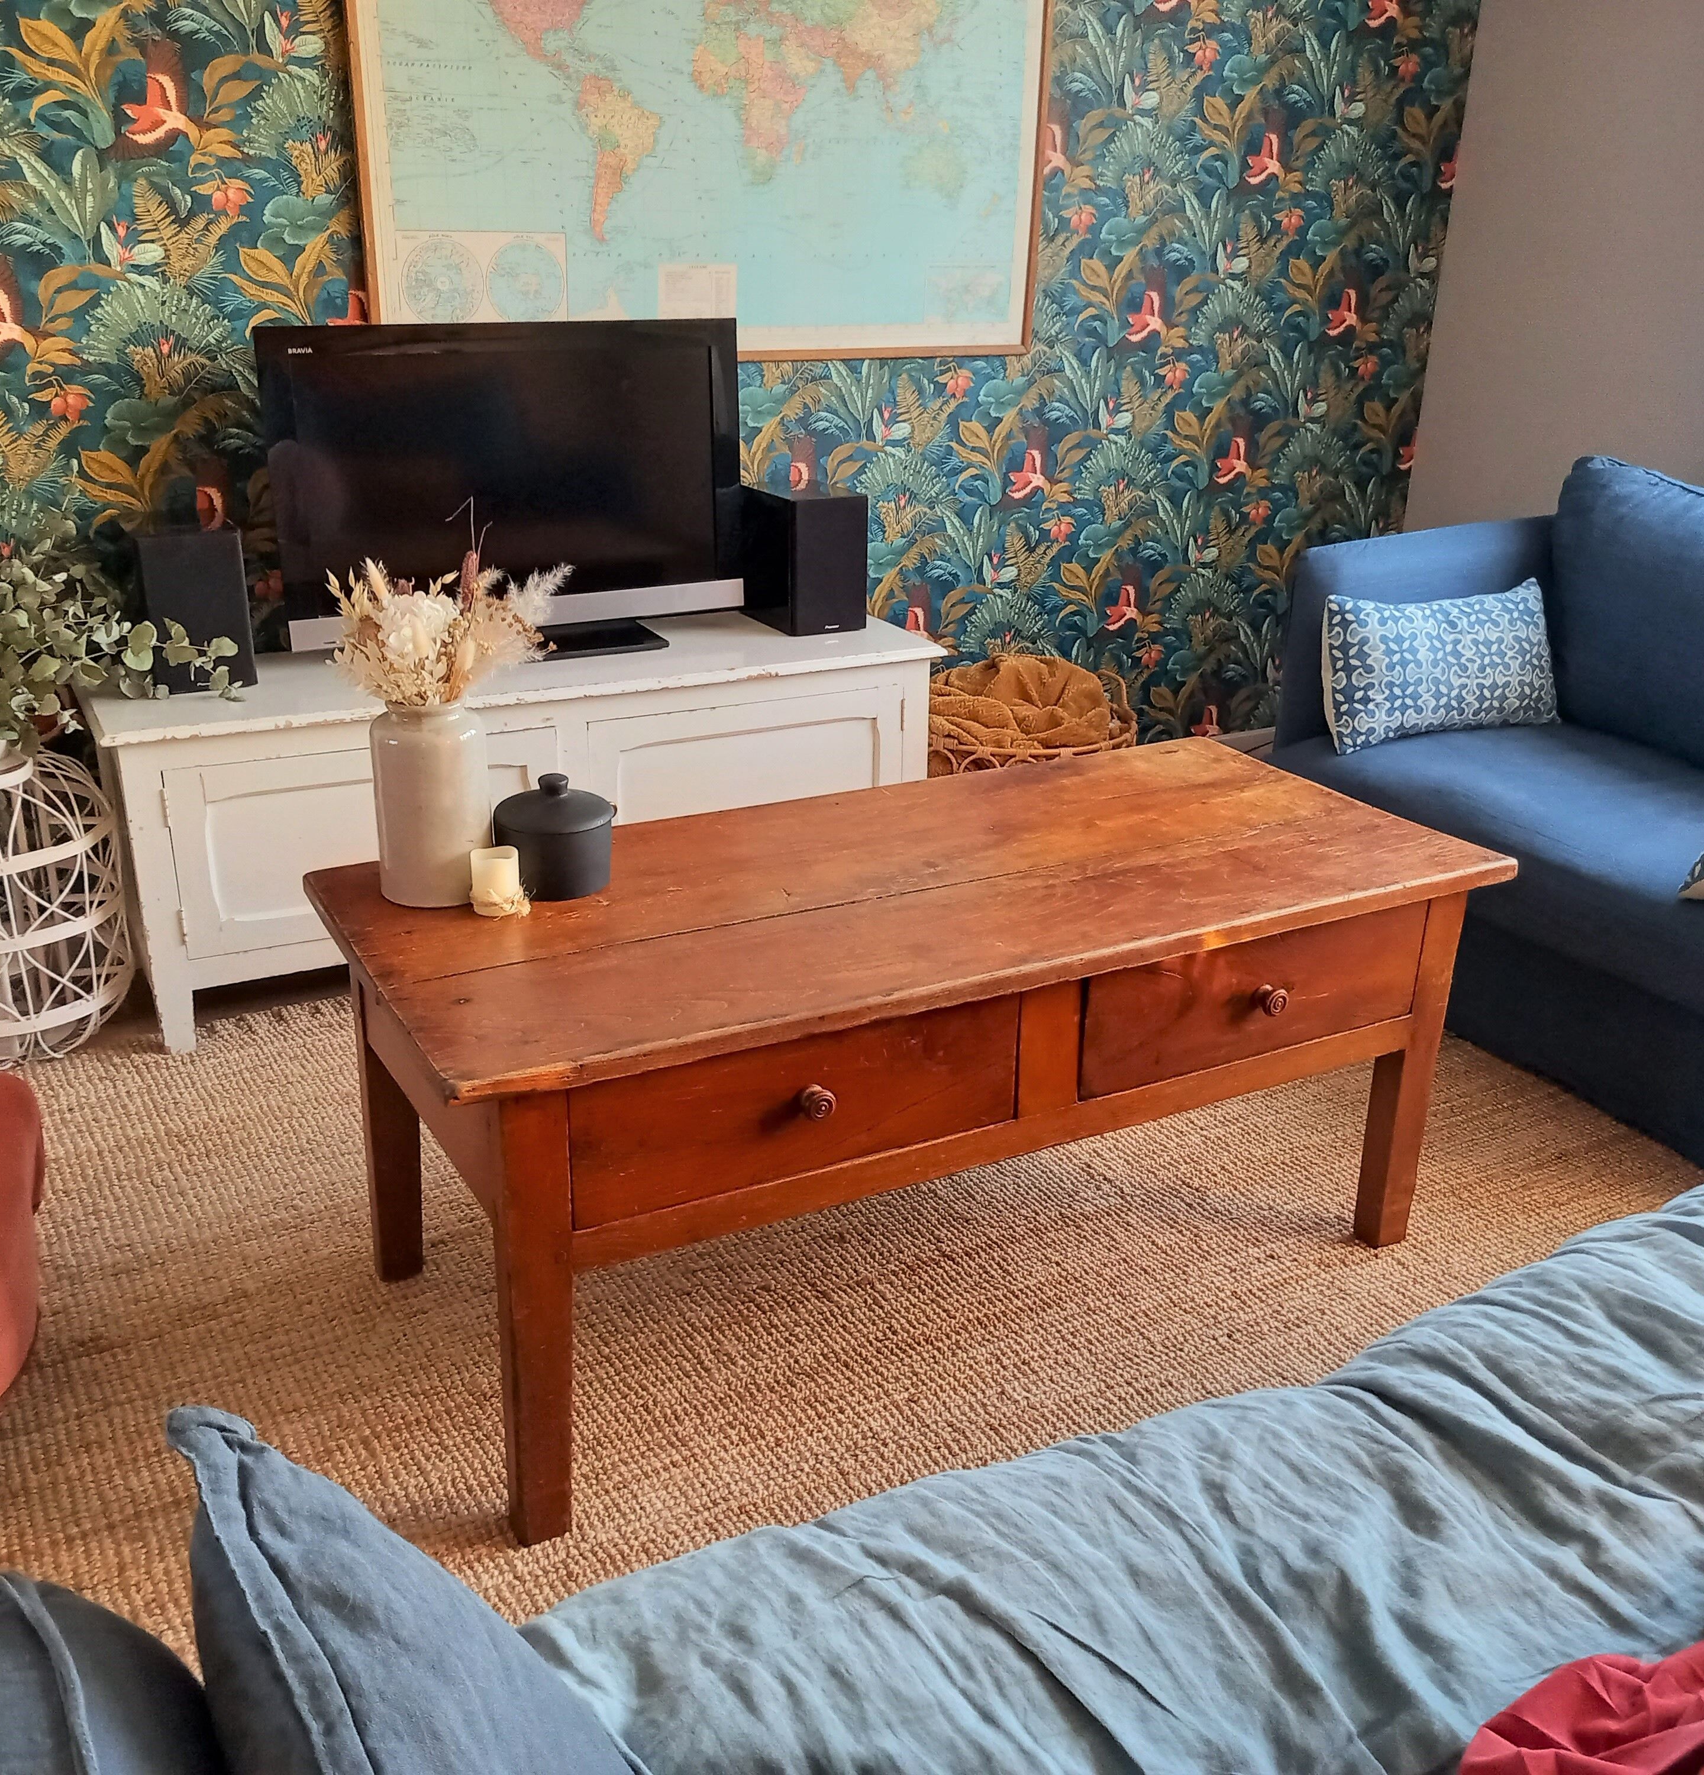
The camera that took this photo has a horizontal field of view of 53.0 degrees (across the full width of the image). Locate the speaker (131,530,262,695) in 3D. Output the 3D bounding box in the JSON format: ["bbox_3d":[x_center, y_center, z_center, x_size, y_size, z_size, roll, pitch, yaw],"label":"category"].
[{"bbox_3d":[-1.029,-0.448,2.653,0.150,0.236,0.205,-10,24,-26],"label":"speaker"}]

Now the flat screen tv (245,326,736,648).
[{"bbox_3d":[-0.550,-0.671,2.852,0.800,0.527,0.220,-11,25,-28],"label":"flat screen tv"}]

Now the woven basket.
[{"bbox_3d":[0.284,-0.227,3.380,0.510,0.360,0.500,-10,24,-26],"label":"woven basket"}]

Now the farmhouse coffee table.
[{"bbox_3d":[0.082,0.218,2.026,1.258,0.517,0.551,-10,24,-27],"label":"farmhouse coffee table"}]

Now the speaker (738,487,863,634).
[{"bbox_3d":[-0.085,-0.600,3.100,0.152,0.237,0.205,-10,24,-26],"label":"speaker"}]

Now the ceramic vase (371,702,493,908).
[{"bbox_3d":[-0.441,-0.090,1.802,0.119,0.197,0.119,-10,24,-26],"label":"ceramic vase"}]

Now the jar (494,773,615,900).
[{"bbox_3d":[-0.322,-0.062,1.845,0.125,0.118,0.125,1,22,-1],"label":"jar"}]

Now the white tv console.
[{"bbox_3d":[-0.546,-0.151,2.939,1.359,0.502,0.450,-10,24,-26],"label":"white tv console"}]

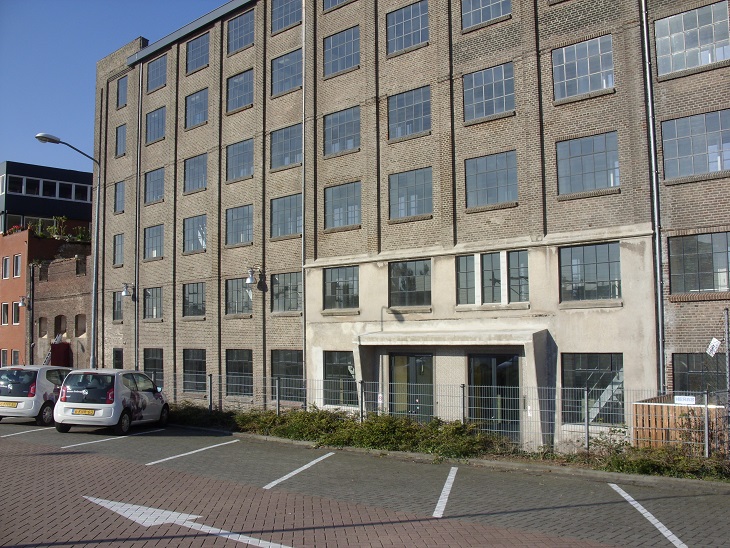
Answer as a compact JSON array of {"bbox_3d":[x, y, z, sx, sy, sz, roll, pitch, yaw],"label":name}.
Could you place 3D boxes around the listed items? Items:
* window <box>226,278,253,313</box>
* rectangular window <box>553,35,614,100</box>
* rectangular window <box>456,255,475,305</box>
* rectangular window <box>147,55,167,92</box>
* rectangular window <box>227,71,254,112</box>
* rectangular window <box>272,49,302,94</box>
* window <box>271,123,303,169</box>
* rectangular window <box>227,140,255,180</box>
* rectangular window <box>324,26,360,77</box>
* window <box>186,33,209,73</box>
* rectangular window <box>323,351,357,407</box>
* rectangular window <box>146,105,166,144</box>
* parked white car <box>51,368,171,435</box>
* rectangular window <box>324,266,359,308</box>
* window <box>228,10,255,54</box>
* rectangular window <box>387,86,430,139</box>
[{"bbox_3d":[-4.794,0.861,30.922,0.160,1.368,1.778,3,-6,-44],"label":"window"},{"bbox_3d":[5.690,-5.436,21.120,0.150,1.491,1.820,4,-6,-44],"label":"rectangular window"},{"bbox_3d":[2.866,0.162,22.883,0.140,1.388,0.646,4,-6,-45],"label":"rectangular window"},{"bbox_3d":[-9.804,-9.442,37.710,0.150,1.483,1.812,4,-6,-44],"label":"rectangular window"},{"bbox_3d":[-4.894,-7.143,31.450,0.140,1.424,1.787,4,-6,-43],"label":"rectangular window"},{"bbox_3d":[-2.808,-7.361,29.411,0.160,1.453,1.795,3,-6,-44],"label":"rectangular window"},{"bbox_3d":[-2.970,-4.737,30.084,0.150,1.491,1.825,4,-6,-44],"label":"window"},{"bbox_3d":[-4.836,-4.413,31.317,0.160,1.426,1.778,3,-6,-44],"label":"rectangular window"},{"bbox_3d":[-0.778,-7.596,27.411,0.140,1.429,1.789,4,-6,-44],"label":"rectangular window"},{"bbox_3d":[-7.357,-9.674,35.123,0.150,1.483,1.815,4,-6,-44],"label":"window"},{"bbox_3d":[-0.780,3.411,26.347,0.140,1.799,1.712,4,-6,-45],"label":"rectangular window"},{"bbox_3d":[-9.813,-6.959,37.480,0.150,1.472,1.812,4,-6,-44],"label":"rectangular window"},{"bbox_3d":[-5.926,3.010,19.218,1.680,1.490,3.540,1,-7,8],"label":"parked white car"},{"bbox_3d":[-0.746,0.501,26.613,0.160,1.381,1.766,3,-6,-44],"label":"rectangular window"},{"bbox_3d":[-4.890,-9.525,31.674,0.140,1.421,1.787,4,-6,-43],"label":"window"},{"bbox_3d":[1.416,-4.962,24.844,0.160,1.426,1.788,3,-6,-44],"label":"rectangular window"}]

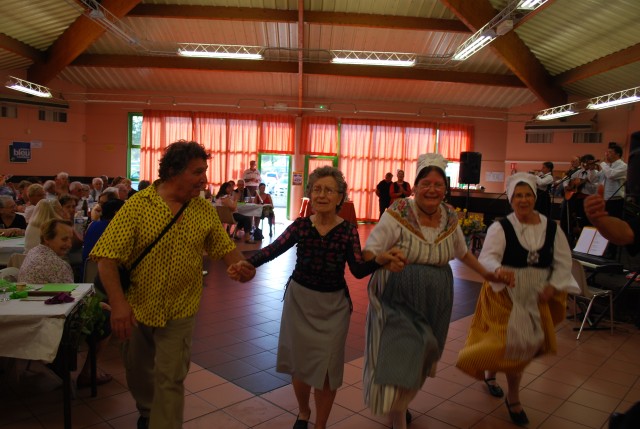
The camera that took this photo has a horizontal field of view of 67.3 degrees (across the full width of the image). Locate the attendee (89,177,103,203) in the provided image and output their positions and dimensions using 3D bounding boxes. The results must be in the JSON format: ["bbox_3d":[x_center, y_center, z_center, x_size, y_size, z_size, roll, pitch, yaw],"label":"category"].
[{"bbox_3d":[-4.628,-0.074,10.000,0.500,1.300,0.700,1,5,-11],"label":"attendee"}]

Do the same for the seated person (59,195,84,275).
[{"bbox_3d":[-2.547,0.434,4.850,0.720,1.260,0.500,4,5,21],"label":"seated person"}]

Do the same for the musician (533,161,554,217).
[{"bbox_3d":[5.276,-0.376,11.300,0.550,1.700,0.520,1,5,-21],"label":"musician"}]

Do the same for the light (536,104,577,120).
[{"bbox_3d":[6.591,-2.843,13.400,0.250,0.270,1.500,2,4,-8],"label":"light"}]

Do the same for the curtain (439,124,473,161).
[{"bbox_3d":[4.509,-2.429,16.000,1.130,1.250,0.150,2,4,-2],"label":"curtain"}]

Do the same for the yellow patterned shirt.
[{"bbox_3d":[-0.831,0.204,2.520,0.700,0.700,0.420,1,5,-21],"label":"yellow patterned shirt"}]

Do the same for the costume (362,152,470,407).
[{"bbox_3d":[0.564,0.434,2.930,0.620,1.550,0.520,2,5,0],"label":"costume"}]

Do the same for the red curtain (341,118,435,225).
[{"bbox_3d":[2.294,-1.457,16.100,3.220,3.450,0.180,1,5,-4],"label":"red curtain"}]

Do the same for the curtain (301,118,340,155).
[{"bbox_3d":[-0.017,-2.629,16.000,1.230,1.230,0.150,2,4,-2],"label":"curtain"}]

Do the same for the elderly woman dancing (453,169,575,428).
[{"bbox_3d":[1.320,0.523,3.230,0.740,1.580,0.580,2,5,0],"label":"elderly woman dancing"}]

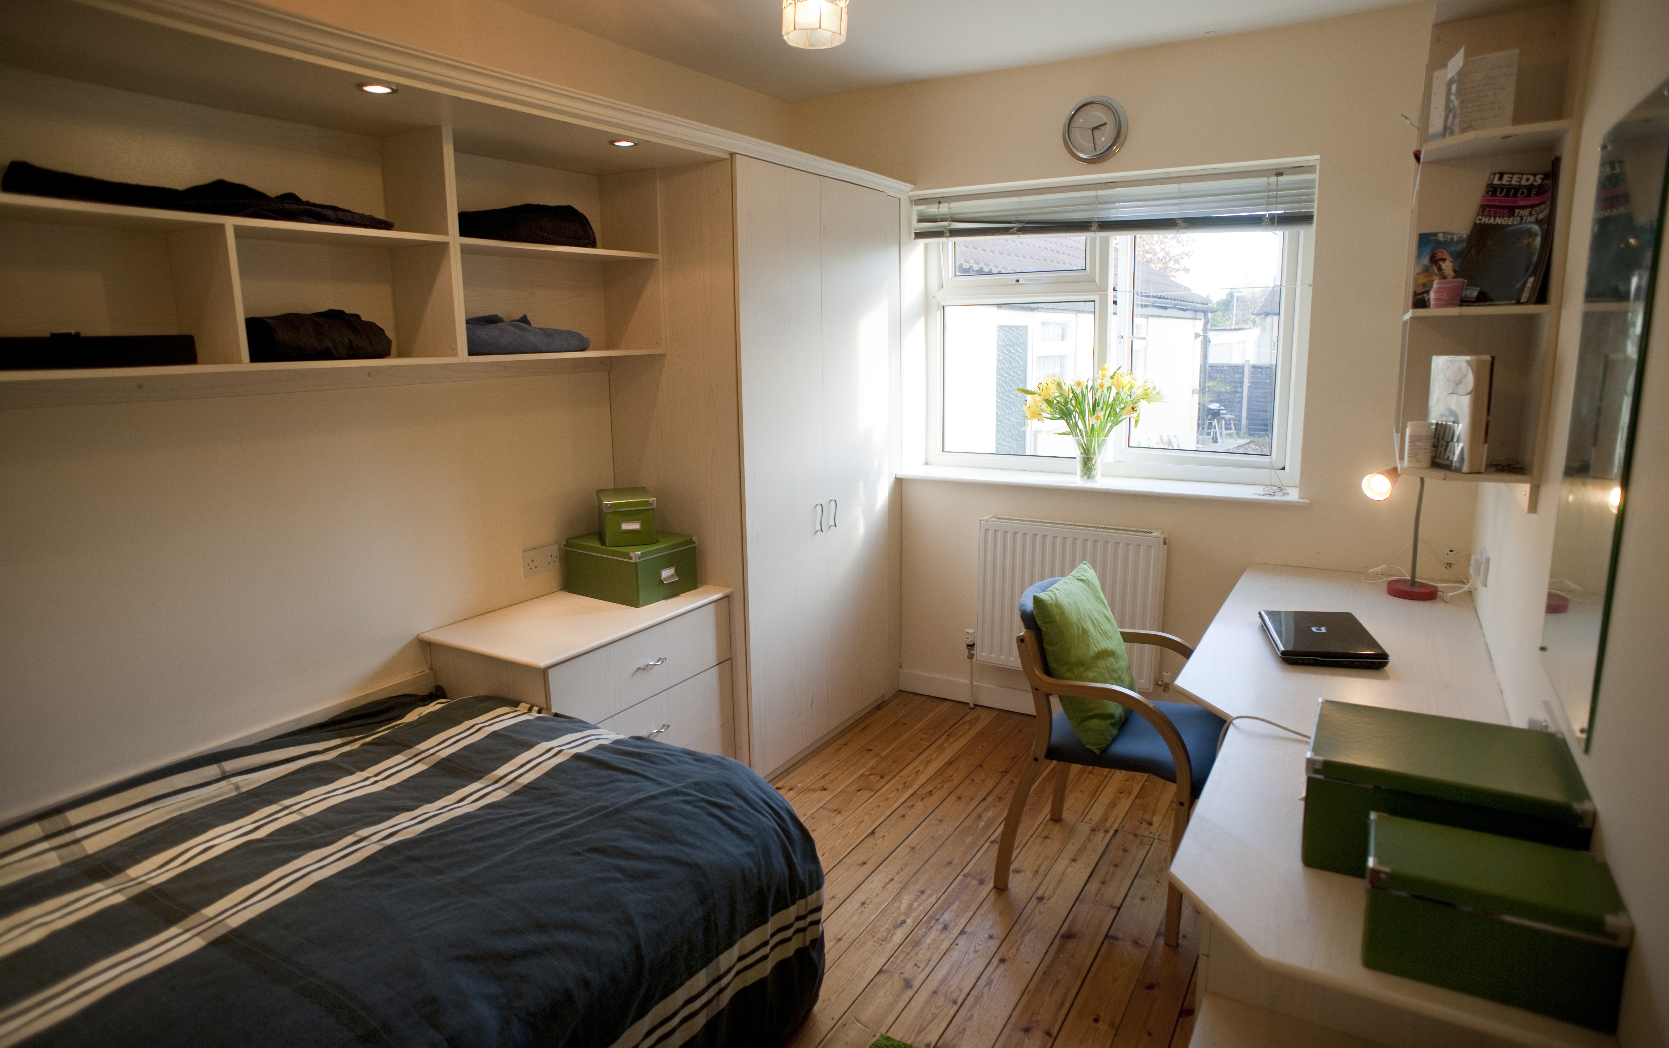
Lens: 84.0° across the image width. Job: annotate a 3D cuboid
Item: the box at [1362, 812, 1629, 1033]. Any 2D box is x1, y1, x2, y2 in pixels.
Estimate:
[{"bbox_3d":[0.856,0.519,1.232,0.263,0.152,0.158,6,13,28],"label":"box"}]

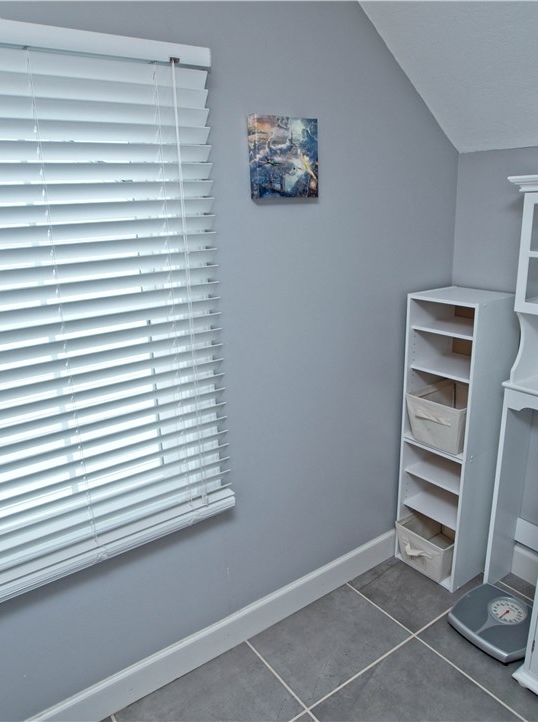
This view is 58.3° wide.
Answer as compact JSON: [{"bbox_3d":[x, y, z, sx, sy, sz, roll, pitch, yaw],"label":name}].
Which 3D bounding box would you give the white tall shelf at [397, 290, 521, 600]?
[{"bbox_3d":[0.789,0.331,2.046,0.304,1.227,0.301,-12,18,-33],"label":"white tall shelf"}]

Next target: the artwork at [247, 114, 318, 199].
[{"bbox_3d":[0.050,-0.623,1.478,0.233,0.235,0.040,-12,18,-33],"label":"artwork"}]

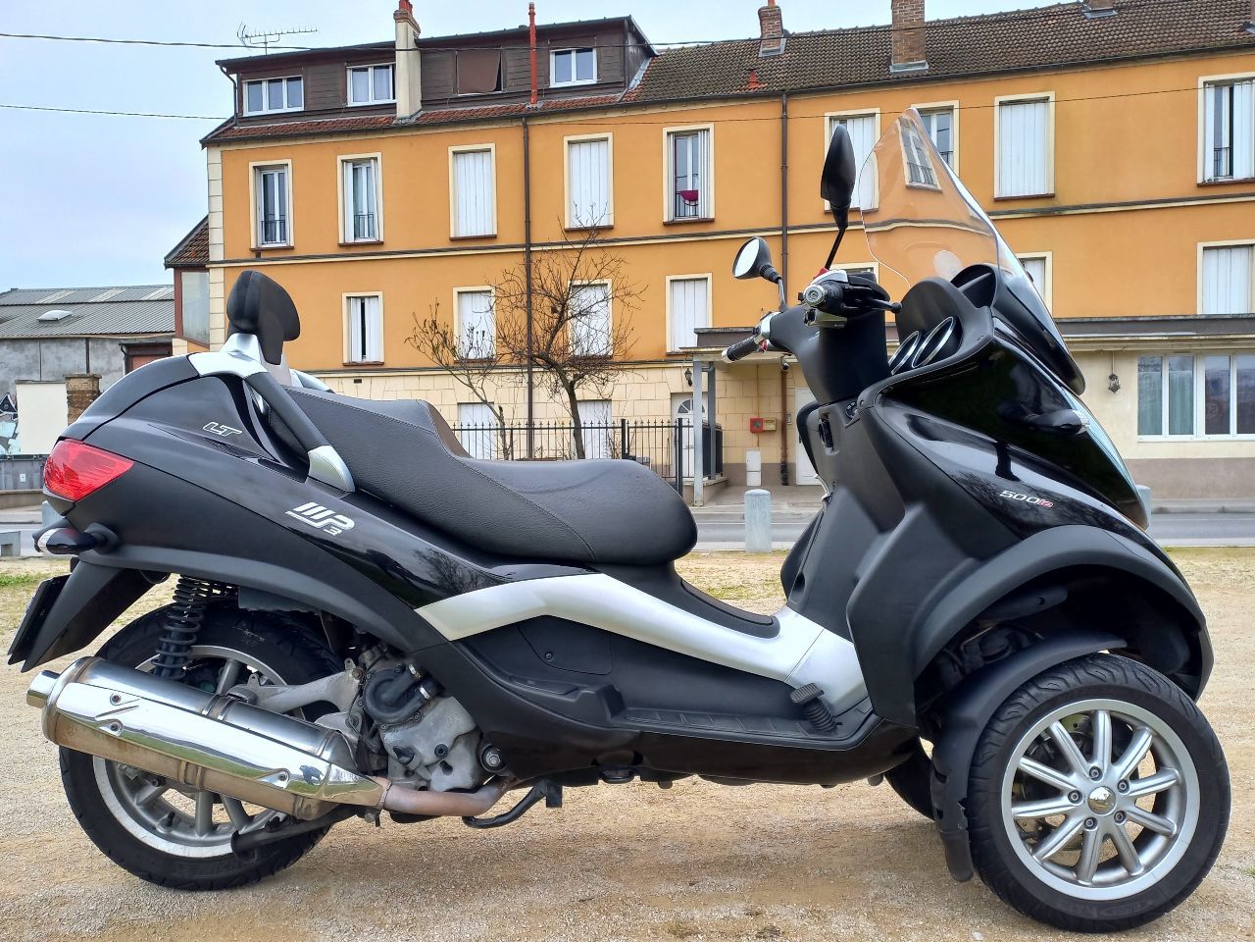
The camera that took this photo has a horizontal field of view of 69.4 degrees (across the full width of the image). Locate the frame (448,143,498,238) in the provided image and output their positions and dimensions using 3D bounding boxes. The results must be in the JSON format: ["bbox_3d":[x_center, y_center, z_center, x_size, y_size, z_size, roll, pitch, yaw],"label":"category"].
[{"bbox_3d":[-3.587,-6.509,21.120,1.182,2.160,0.180,0,2,12],"label":"frame"}]

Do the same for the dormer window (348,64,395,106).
[{"bbox_3d":[-6.227,-9.371,22.105,1.220,0.925,0.150,0,2,12],"label":"dormer window"}]

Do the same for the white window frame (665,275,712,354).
[{"bbox_3d":[1.374,-3.494,20.180,1.064,1.768,0.180,0,2,12],"label":"white window frame"}]

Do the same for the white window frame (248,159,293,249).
[{"bbox_3d":[-8.665,-6.492,22.181,1.147,2.110,0.200,0,2,12],"label":"white window frame"}]

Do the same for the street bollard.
[{"bbox_3d":[1.098,0.419,7.600,0.212,0.530,0.212,-1,2,0],"label":"street bollard"}]

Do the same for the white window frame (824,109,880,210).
[{"bbox_3d":[5.199,-7.146,20.897,1.240,2.300,0.200,0,2,12],"label":"white window frame"}]

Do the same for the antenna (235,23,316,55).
[{"bbox_3d":[-9.127,-11.246,23.600,2.150,0.750,0.500,0,2,11],"label":"antenna"}]

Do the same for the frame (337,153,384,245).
[{"bbox_3d":[-6.353,-6.485,21.686,1.154,2.103,0.200,0,2,12],"label":"frame"}]

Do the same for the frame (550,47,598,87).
[{"bbox_3d":[-1.254,-9.398,21.156,1.086,0.881,0.150,0,2,12],"label":"frame"}]

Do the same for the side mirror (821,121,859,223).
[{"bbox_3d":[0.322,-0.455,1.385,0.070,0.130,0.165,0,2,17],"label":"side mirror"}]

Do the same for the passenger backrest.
[{"bbox_3d":[-0.672,-0.278,1.675,0.095,0.170,0.250,-1,2,-2],"label":"passenger backrest"}]

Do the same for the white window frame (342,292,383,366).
[{"bbox_3d":[-6.307,-3.414,21.780,1.037,1.701,0.200,0,2,12],"label":"white window frame"}]

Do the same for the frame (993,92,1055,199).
[{"bbox_3d":[8.795,-7.181,20.113,1.240,2.300,0.200,0,2,12],"label":"frame"}]

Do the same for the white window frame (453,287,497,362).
[{"bbox_3d":[-3.567,-3.460,21.204,1.066,1.710,0.180,0,2,12],"label":"white window frame"}]

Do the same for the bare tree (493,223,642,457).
[{"bbox_3d":[-1.113,-2.198,17.000,2.800,5.100,2.700,-1,2,0],"label":"bare tree"}]

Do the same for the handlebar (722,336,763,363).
[{"bbox_3d":[0.258,-0.277,2.055,0.036,0.036,0.138,-2,-6,-26],"label":"handlebar"}]

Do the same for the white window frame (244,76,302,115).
[{"bbox_3d":[-8.820,-9.347,22.660,1.651,0.883,0.150,0,2,12],"label":"white window frame"}]

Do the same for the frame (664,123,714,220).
[{"bbox_3d":[1.472,-7.096,21.710,1.240,2.300,0.200,0,2,12],"label":"frame"}]

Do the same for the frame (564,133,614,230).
[{"bbox_3d":[-0.930,-7.063,22.234,1.240,2.300,0.200,0,2,12],"label":"frame"}]

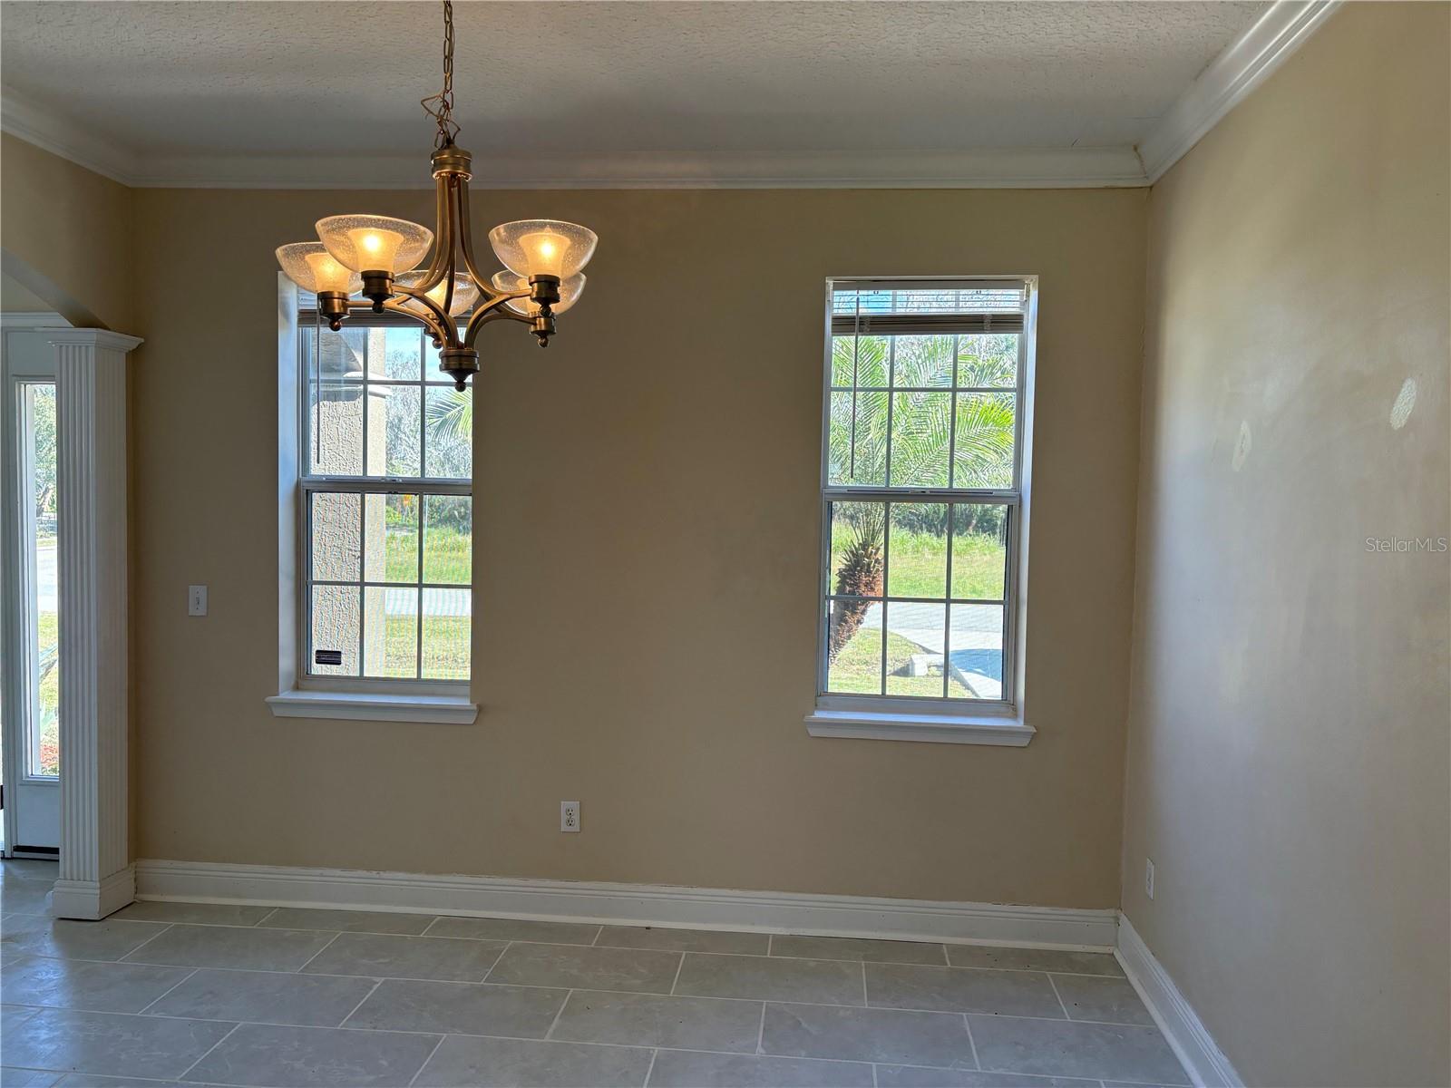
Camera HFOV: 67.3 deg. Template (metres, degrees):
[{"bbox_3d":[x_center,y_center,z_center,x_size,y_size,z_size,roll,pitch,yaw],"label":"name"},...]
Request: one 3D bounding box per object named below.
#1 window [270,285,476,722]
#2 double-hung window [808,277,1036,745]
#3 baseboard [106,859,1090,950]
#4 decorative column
[{"bbox_3d":[-1.267,-0.169,4.010,0.775,1.620,0.190,1,3,5],"label":"window"},{"bbox_3d":[0.701,-0.119,3.846,0.775,1.620,0.190,1,3,5],"label":"double-hung window"},{"bbox_3d":[-0.429,1.322,3.987,3.633,0.148,0.028,1,3,5],"label":"baseboard"},{"bbox_3d":[-2.317,0.296,3.992,0.234,2.119,0.254,1,3,5],"label":"decorative column"}]

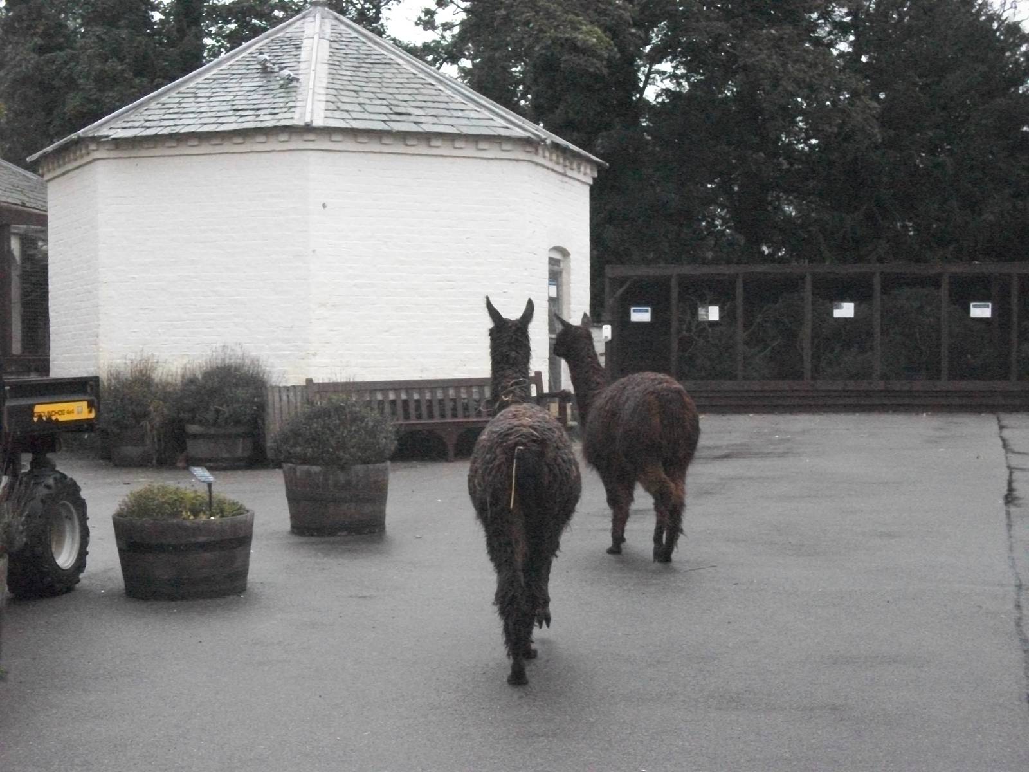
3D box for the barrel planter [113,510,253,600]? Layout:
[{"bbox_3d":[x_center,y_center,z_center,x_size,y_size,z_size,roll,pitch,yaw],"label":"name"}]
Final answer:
[{"bbox_3d":[-1.683,0.847,9.431,0.715,0.410,0.715,0,2,0],"label":"barrel planter"}]

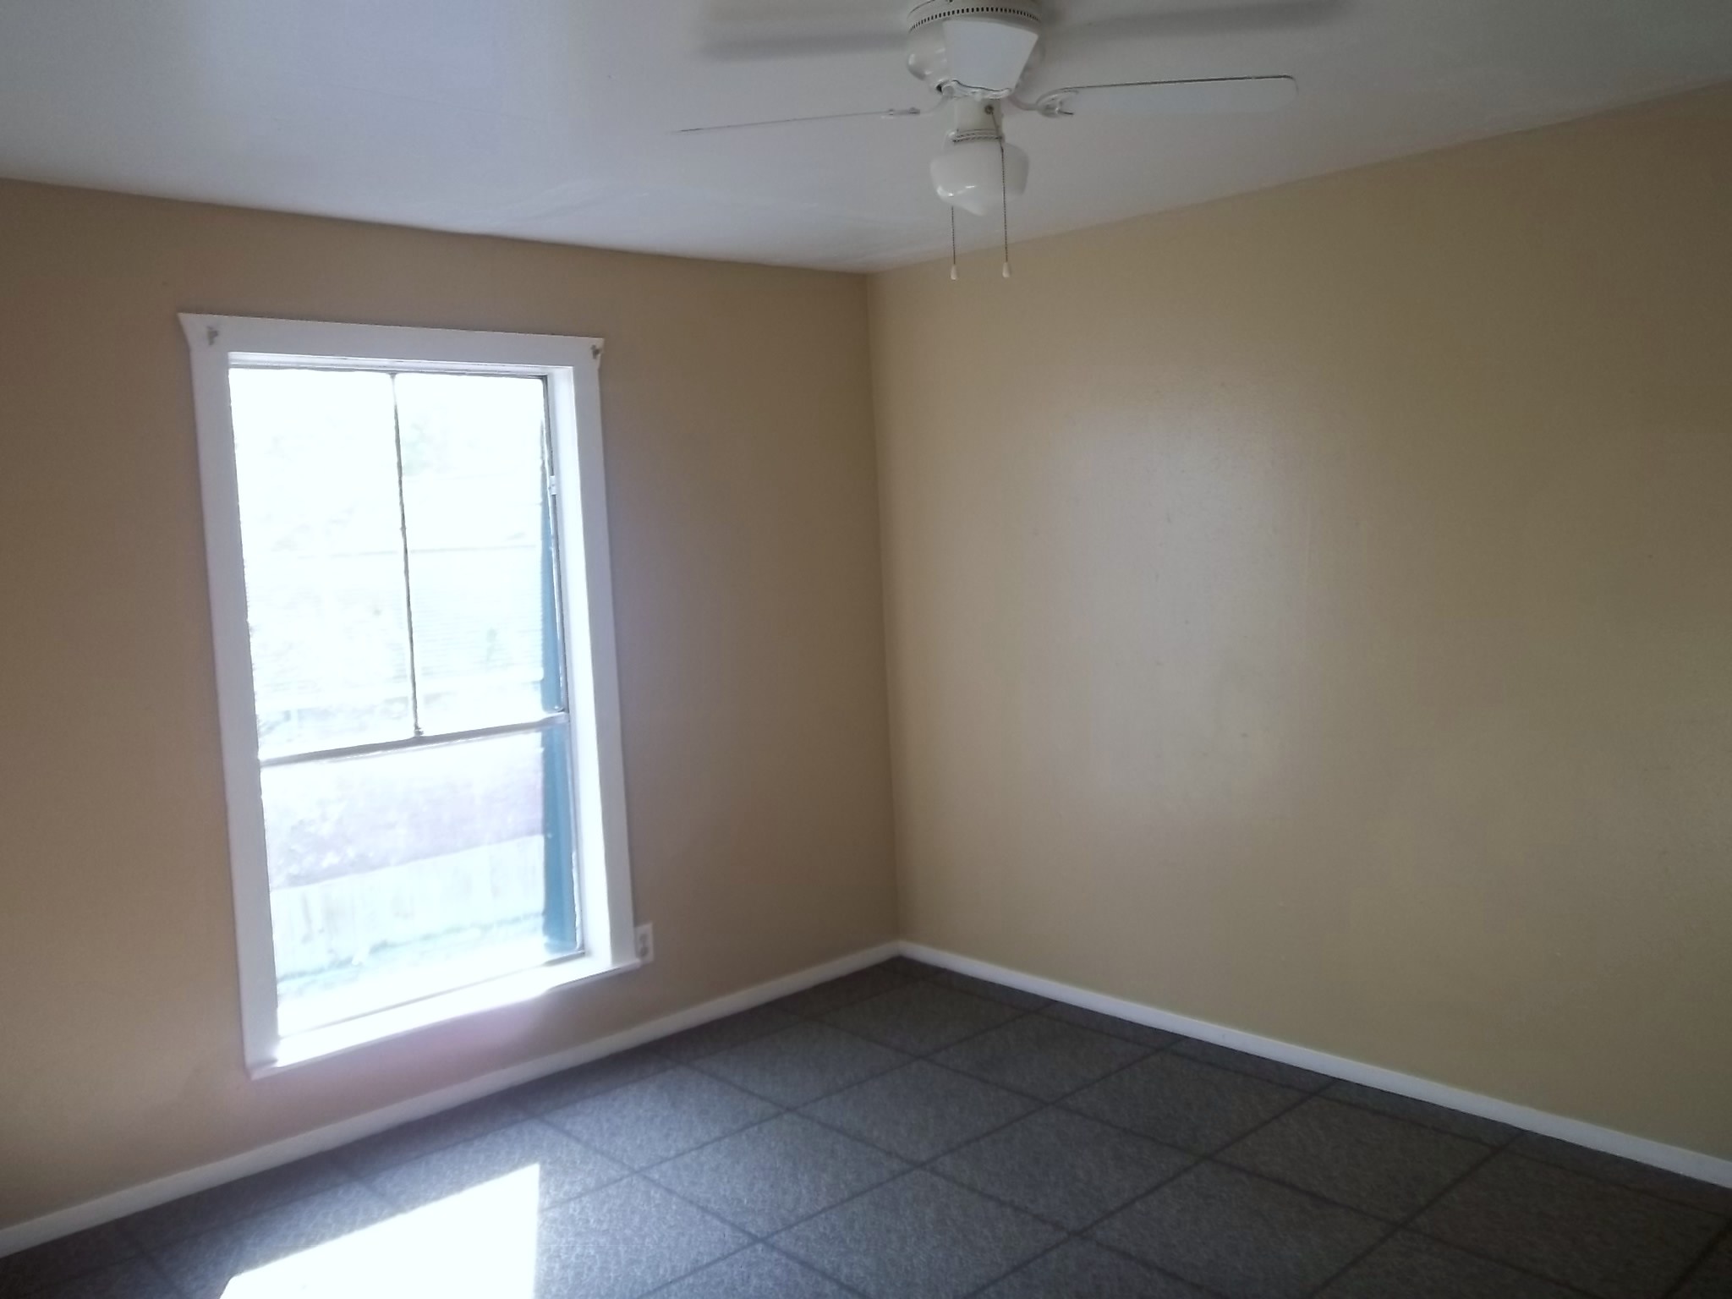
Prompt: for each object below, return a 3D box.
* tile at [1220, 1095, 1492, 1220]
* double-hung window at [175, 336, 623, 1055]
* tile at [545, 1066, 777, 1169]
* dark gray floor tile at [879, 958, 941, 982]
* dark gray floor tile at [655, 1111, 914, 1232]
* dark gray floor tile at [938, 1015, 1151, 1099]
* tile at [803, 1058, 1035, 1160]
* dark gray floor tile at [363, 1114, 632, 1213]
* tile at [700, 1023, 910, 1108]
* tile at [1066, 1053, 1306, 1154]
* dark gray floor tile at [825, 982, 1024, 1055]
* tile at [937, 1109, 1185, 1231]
[{"bbox_3d":[1.163,1.208,3.340,0.478,0.010,0.478,-7,7,-42],"label":"tile"},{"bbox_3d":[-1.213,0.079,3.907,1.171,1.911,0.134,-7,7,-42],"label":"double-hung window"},{"bbox_3d":[-0.549,1.272,3.822,0.485,0.012,0.485,-7,7,-42],"label":"tile"},{"bbox_3d":[0.163,1.139,4.976,0.131,0.012,0.252,-7,7,-42],"label":"dark gray floor tile"},{"bbox_3d":[-0.216,1.288,3.456,0.485,0.012,0.485,-7,7,-42],"label":"dark gray floor tile"},{"bbox_3d":[0.504,1.179,4.059,0.478,0.010,0.478,-7,7,-42],"label":"dark gray floor tile"},{"bbox_3d":[0.145,1.225,3.732,0.478,0.010,0.478,-7,7,-42],"label":"tile"},{"bbox_3d":[-0.903,1.302,3.437,0.478,0.010,0.478,-7,7,-42],"label":"dark gray floor tile"},{"bbox_3d":[-0.183,1.226,4.153,0.485,0.012,0.485,-7,7,-42],"label":"tile"},{"bbox_3d":[0.833,1.194,3.700,0.478,0.010,0.478,-7,7,-42],"label":"tile"},{"bbox_3d":[0.174,1.164,4.419,0.478,0.010,0.478,-7,7,-42],"label":"dark gray floor tile"},{"bbox_3d":[0.474,1.240,3.373,0.478,0.010,0.478,-7,7,-42],"label":"tile"}]

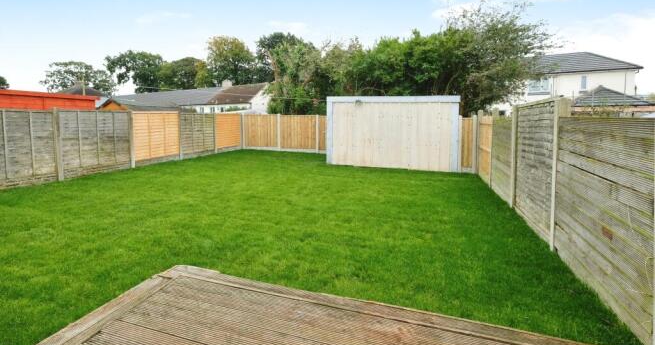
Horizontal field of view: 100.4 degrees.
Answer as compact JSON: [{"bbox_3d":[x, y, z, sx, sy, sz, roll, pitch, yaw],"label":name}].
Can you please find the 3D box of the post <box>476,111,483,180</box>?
[{"bbox_3d":[4.802,-0.883,8.591,0.100,1.950,0.100,5,12,18],"label":"post"}]

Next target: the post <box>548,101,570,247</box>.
[{"bbox_3d":[3.249,0.028,3.840,0.120,2.120,0.120,3,8,20],"label":"post"}]

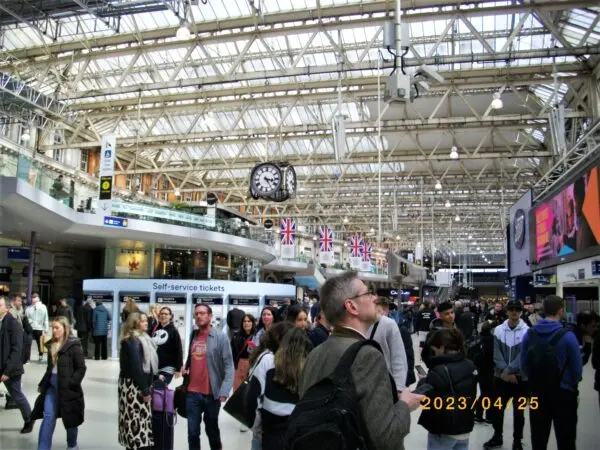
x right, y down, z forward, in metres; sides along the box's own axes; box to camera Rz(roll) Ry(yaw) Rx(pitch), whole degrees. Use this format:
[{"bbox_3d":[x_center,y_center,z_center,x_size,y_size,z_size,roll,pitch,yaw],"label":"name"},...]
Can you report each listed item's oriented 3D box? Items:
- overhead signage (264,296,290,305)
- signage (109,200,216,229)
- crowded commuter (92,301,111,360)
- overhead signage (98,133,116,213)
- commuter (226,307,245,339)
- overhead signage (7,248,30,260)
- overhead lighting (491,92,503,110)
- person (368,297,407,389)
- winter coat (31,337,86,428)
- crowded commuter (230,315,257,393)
[{"bbox_3d":[-0.596,2.209,18.640,0.860,0.220,0.080,2,-7,-5],"label":"overhead signage"},{"bbox_3d":[-8.686,-0.625,42.863,0.120,0.620,9.740,-3,-8,32],"label":"signage"},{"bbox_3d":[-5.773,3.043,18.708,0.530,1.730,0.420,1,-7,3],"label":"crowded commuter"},{"bbox_3d":[-8.705,-2.374,29.000,0.630,3.600,0.120,2,-7,-5],"label":"overhead signage"},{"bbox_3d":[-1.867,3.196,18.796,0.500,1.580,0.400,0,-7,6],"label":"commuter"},{"bbox_3d":[-12.684,1.334,29.000,1.080,0.520,0.120,2,-7,-9],"label":"overhead signage"},{"bbox_3d":[8.273,-5.200,27.000,0.460,0.720,0.460,1,-7,0],"label":"overhead lighting"},{"bbox_3d":[0.814,1.540,5.842,0.350,1.770,0.500,2,-7,-6],"label":"person"},{"bbox_3d":[-2.674,1.744,7.100,0.500,0.970,0.400,-5,-9,41],"label":"winter coat"},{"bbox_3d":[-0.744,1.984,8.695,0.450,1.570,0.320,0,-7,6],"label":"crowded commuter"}]

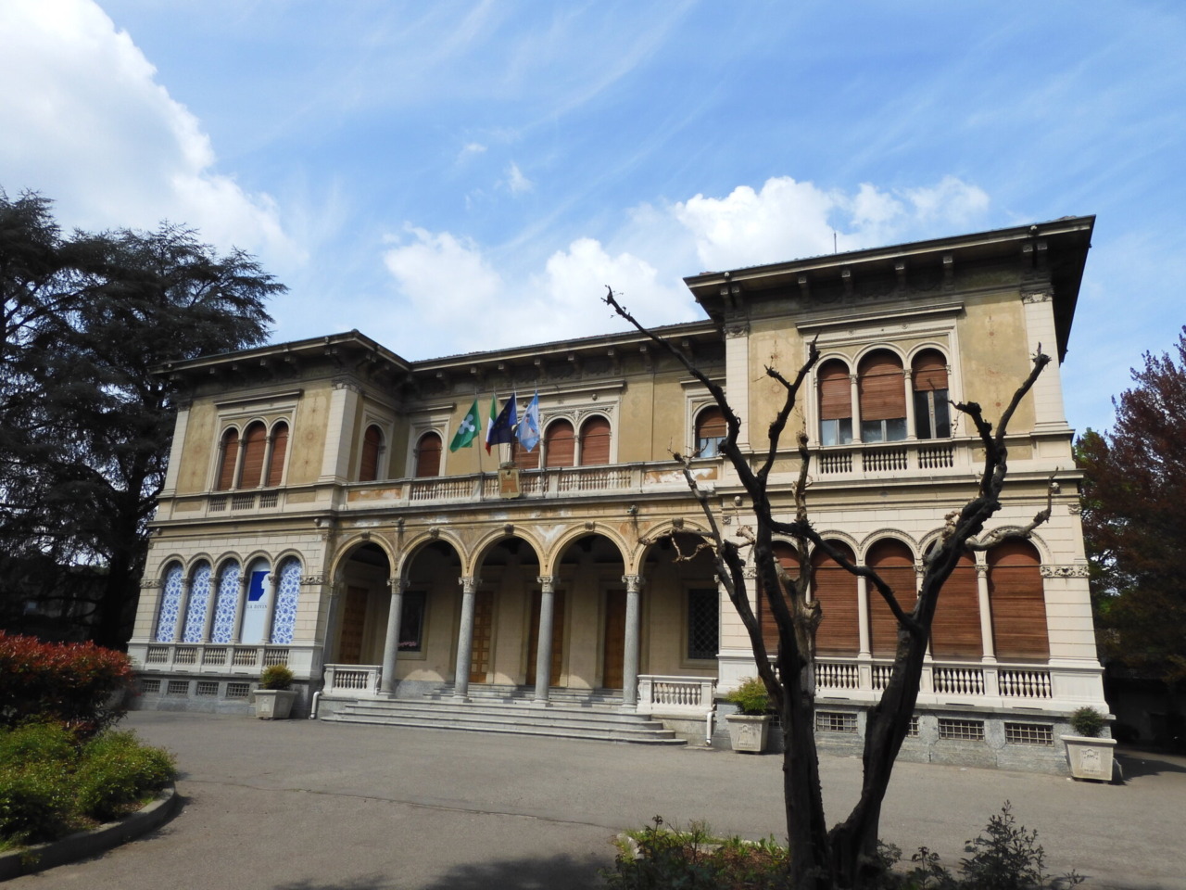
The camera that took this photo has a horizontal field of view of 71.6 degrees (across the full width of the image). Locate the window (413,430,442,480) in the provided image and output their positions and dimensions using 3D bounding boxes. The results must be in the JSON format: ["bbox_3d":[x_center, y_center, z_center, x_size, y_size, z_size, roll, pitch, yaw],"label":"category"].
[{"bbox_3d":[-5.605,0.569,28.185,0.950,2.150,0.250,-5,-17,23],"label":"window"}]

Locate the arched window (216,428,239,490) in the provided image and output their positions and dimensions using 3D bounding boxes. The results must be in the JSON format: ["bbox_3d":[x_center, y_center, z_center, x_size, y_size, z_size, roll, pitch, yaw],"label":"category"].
[{"bbox_3d":[-12.362,0.486,27.974,0.772,2.188,0.180,-4,-17,23],"label":"arched window"}]

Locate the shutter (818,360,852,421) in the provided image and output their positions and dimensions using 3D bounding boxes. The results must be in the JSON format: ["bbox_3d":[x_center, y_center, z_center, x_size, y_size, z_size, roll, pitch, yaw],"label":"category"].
[{"bbox_3d":[5.900,-1.350,20.085,0.775,1.513,0.098,-5,-17,23],"label":"shutter"}]

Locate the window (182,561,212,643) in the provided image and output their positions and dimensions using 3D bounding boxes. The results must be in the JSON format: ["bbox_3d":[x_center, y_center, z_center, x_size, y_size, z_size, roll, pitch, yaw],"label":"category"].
[{"bbox_3d":[-12.883,5.083,26.901,0.960,2.687,0.180,-4,-17,23],"label":"window"}]

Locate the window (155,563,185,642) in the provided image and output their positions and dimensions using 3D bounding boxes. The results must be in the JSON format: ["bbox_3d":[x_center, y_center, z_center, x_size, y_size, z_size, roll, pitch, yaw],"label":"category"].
[{"bbox_3d":[-13.647,5.053,26.651,0.929,2.575,0.253,-4,-16,23],"label":"window"}]

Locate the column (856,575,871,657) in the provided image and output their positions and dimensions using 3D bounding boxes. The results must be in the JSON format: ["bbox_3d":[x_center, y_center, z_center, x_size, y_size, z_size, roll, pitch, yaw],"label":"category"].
[{"bbox_3d":[6.057,3.767,18.436,0.270,1.930,0.270,-5,-17,23],"label":"column"}]

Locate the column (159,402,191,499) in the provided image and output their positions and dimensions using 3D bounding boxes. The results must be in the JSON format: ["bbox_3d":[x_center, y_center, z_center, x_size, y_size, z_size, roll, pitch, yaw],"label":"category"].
[{"bbox_3d":[-14.341,0.178,28.534,0.689,3.444,0.283,-5,-17,23],"label":"column"}]

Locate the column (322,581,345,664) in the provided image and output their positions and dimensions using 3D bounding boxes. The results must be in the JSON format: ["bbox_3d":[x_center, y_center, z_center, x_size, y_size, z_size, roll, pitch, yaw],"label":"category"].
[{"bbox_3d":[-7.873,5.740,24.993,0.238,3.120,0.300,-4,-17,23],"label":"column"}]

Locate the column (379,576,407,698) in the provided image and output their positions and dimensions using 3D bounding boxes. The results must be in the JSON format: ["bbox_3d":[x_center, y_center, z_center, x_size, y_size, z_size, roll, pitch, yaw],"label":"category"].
[{"bbox_3d":[-5.709,5.426,23.419,0.406,3.235,0.406,-5,-17,23],"label":"column"}]

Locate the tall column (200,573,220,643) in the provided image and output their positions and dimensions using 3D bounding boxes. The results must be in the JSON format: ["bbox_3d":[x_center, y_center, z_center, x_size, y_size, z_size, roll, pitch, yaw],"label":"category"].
[{"bbox_3d":[-12.002,5.153,25.842,0.303,2.111,0.303,-4,-16,23],"label":"tall column"}]

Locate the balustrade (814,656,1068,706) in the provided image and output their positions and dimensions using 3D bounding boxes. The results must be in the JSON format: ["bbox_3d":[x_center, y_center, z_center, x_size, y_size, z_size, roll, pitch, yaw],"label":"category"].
[{"bbox_3d":[7.151,4.981,17.332,4.957,0.824,0.320,-5,-17,23],"label":"balustrade"}]

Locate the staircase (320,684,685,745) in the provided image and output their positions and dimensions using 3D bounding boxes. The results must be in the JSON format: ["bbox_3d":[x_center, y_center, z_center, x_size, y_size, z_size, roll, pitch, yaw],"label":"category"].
[{"bbox_3d":[-2.585,6.836,21.405,10.300,1.050,2.400,-5,-17,23],"label":"staircase"}]

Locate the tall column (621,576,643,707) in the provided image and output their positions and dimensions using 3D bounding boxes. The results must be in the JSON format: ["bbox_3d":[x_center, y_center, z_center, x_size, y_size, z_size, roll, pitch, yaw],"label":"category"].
[{"bbox_3d":[0.956,4.907,20.588,0.406,3.284,0.406,-5,-17,23],"label":"tall column"}]

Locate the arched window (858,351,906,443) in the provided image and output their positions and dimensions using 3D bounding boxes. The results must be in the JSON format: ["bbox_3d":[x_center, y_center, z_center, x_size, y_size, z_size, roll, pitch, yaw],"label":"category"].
[{"bbox_3d":[6.929,-1.212,19.806,0.975,2.300,0.250,-5,-17,23],"label":"arched window"}]

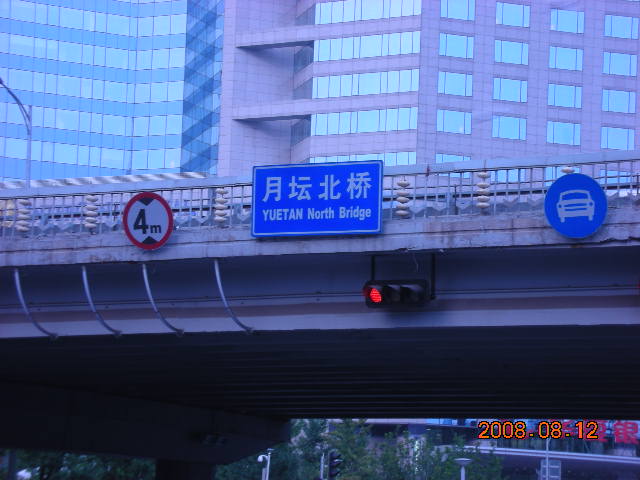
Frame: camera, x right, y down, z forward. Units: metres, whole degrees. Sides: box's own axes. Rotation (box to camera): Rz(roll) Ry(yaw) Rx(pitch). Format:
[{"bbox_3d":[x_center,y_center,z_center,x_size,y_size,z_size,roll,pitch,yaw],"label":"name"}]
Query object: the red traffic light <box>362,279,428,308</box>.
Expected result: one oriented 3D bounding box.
[{"bbox_3d":[1.065,0.762,27.500,0.920,0.380,0.340,-2,-9,29],"label":"red traffic light"}]

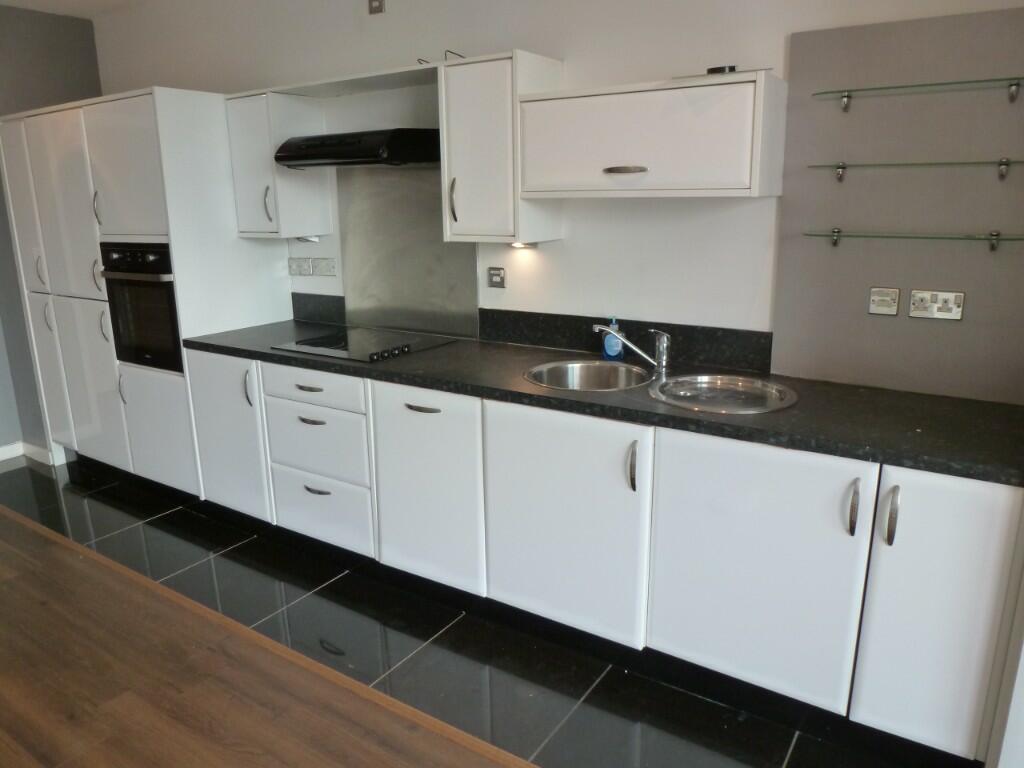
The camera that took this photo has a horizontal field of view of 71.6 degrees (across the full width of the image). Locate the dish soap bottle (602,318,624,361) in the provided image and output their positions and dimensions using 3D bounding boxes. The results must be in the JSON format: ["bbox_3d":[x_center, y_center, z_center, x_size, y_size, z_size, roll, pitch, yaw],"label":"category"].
[{"bbox_3d":[0.384,-0.172,2.658,0.074,0.158,0.048,5,15,20],"label":"dish soap bottle"}]

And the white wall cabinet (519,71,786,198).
[{"bbox_3d":[0.446,-0.786,2.341,0.806,0.335,0.295,8,16,32],"label":"white wall cabinet"}]

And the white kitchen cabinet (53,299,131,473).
[{"bbox_3d":[-2.112,-0.069,4.015,0.606,0.921,0.580,8,17,32],"label":"white kitchen cabinet"}]

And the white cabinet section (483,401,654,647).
[{"bbox_3d":[0.312,0.374,2.482,0.593,0.715,0.575,8,16,32],"label":"white cabinet section"}]

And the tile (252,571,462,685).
[{"bbox_3d":[-0.574,0.888,2.634,0.610,0.010,0.503,8,17,32],"label":"tile"}]

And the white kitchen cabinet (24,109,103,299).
[{"bbox_3d":[-2.042,-0.924,3.717,0.570,0.890,0.575,8,16,32],"label":"white kitchen cabinet"}]

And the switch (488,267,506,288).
[{"bbox_3d":[-0.065,-0.448,2.992,0.085,0.085,0.012,8,17,32],"label":"switch"}]

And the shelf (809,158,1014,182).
[{"bbox_3d":[1.147,-0.611,2.015,0.565,0.042,0.125,8,16,32],"label":"shelf"}]

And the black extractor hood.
[{"bbox_3d":[-0.603,-0.962,2.922,0.605,0.120,0.480,8,17,32],"label":"black extractor hood"}]

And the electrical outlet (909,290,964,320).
[{"bbox_3d":[1.294,-0.238,2.128,0.143,0.084,0.012,8,17,32],"label":"electrical outlet"}]

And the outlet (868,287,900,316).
[{"bbox_3d":[1.169,-0.258,2.206,0.084,0.085,0.012,8,17,32],"label":"outlet"}]

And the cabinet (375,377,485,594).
[{"bbox_3d":[-0.147,0.313,2.798,0.499,0.730,0.580,8,17,32],"label":"cabinet"}]

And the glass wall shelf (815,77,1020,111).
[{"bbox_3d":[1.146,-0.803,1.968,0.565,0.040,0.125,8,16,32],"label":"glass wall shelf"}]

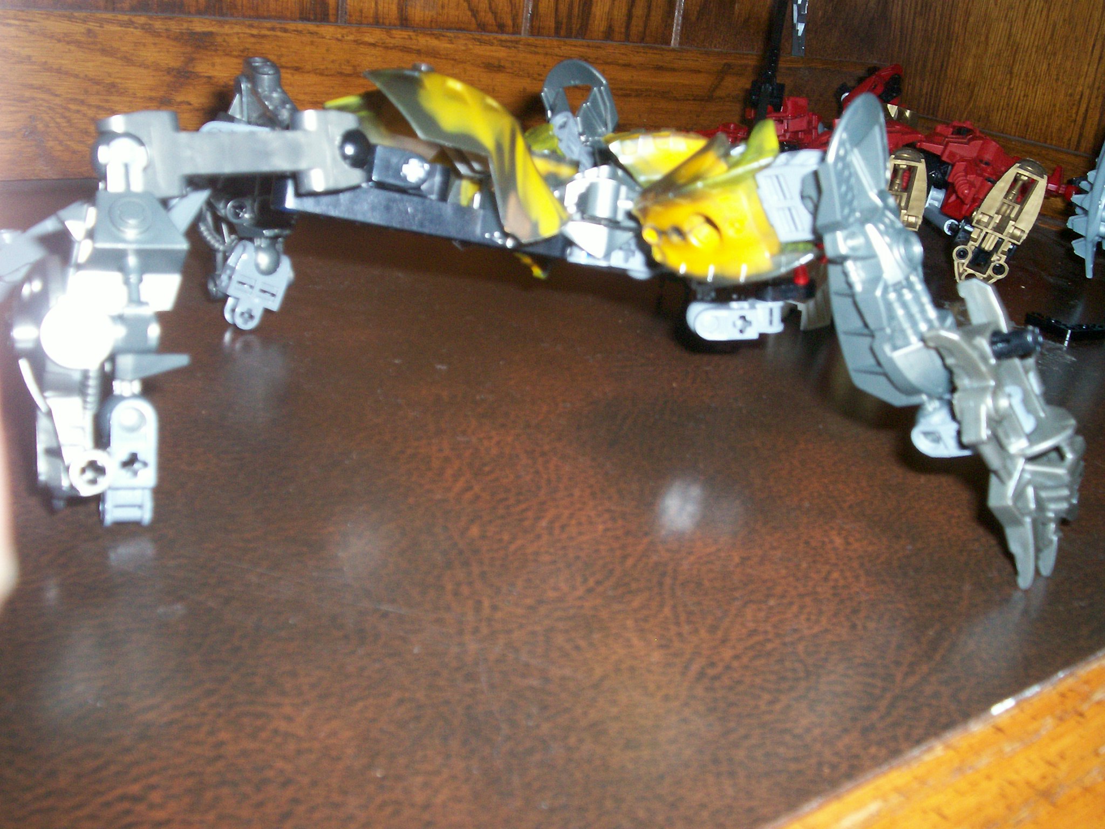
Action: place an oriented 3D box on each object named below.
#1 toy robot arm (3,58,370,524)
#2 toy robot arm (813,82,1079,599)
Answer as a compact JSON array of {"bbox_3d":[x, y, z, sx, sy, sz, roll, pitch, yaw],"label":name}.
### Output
[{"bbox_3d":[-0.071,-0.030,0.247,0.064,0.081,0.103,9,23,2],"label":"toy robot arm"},{"bbox_3d":[0.083,-0.014,0.244,0.068,0.095,0.036,20,26,26],"label":"toy robot arm"}]

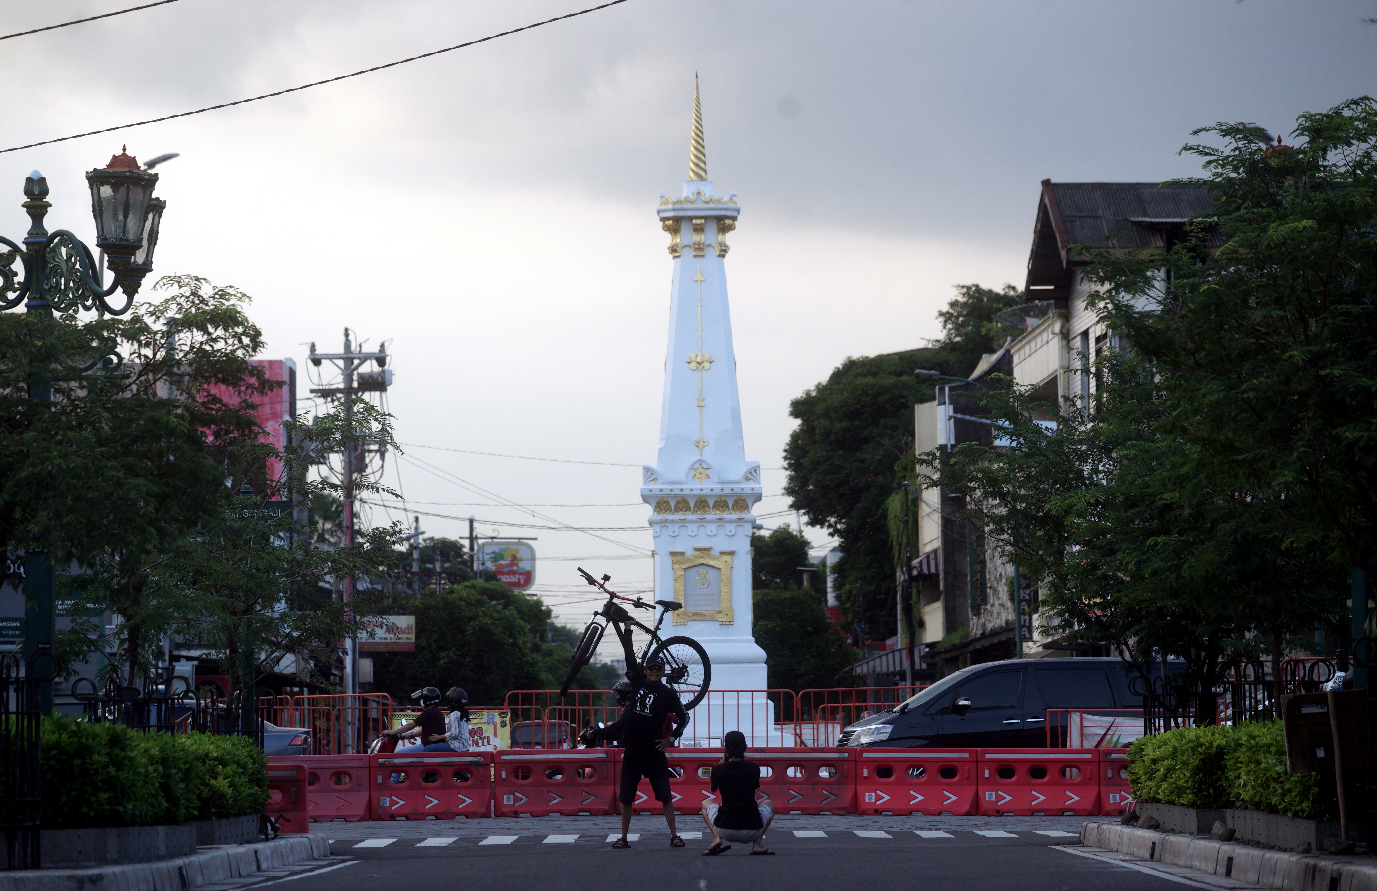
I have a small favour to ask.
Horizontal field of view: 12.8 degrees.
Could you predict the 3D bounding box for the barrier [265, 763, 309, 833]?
[{"bbox_3d":[-4.340,3.450,58.500,1.430,0.790,0.420,-1,-2,0],"label":"barrier"}]

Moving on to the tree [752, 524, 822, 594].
[{"bbox_3d":[3.461,8.395,268.237,5.200,10.200,5.200,-1,-3,0],"label":"tree"}]

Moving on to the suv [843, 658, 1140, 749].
[{"bbox_3d":[4.464,3.782,81.000,4.850,1.890,1.840,0,-3,-8],"label":"suv"}]

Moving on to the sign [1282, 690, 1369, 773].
[{"bbox_3d":[4.427,1.988,42.500,0.600,0.540,0.040,-5,-3,-3],"label":"sign"}]

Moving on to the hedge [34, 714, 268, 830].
[{"bbox_3d":[-4.049,2.515,47.338,1.000,0.850,6.700,-1,-2,4],"label":"hedge"}]

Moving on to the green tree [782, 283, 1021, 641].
[{"bbox_3d":[7.572,2.519,217.000,8.800,16.300,8.800,-1,-2,0],"label":"green tree"}]

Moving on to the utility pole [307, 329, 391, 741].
[{"bbox_3d":[-8.320,2.559,150.000,2.050,10.900,0.900,-1,-2,0],"label":"utility pole"}]

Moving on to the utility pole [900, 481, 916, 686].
[{"bbox_3d":[6.843,5.491,190.202,0.300,8.700,0.300,-2,-3,0],"label":"utility pole"}]

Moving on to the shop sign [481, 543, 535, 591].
[{"bbox_3d":[-6.272,4.195,213.000,1.950,1.720,0.300,-1,-2,0],"label":"shop sign"}]

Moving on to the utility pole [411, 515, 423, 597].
[{"bbox_3d":[-11.322,8.033,255.232,0.350,10.000,0.350,-1,-3,0],"label":"utility pole"}]

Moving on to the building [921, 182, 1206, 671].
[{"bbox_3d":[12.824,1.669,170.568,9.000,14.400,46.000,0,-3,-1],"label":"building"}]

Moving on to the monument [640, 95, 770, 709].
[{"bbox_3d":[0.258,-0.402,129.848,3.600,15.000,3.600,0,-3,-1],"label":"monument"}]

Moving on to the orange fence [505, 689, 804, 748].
[{"bbox_3d":[-0.477,4.285,87.463,4.280,1.580,0.150,0,-3,-1],"label":"orange fence"}]

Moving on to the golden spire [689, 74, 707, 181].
[{"bbox_3d":[0.205,-6.730,129.500,0.390,2.270,0.390,-1,-2,0],"label":"golden spire"}]

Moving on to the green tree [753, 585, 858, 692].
[{"bbox_3d":[3.969,7.979,212.000,3.900,6.000,3.800,-1,-2,0],"label":"green tree"}]

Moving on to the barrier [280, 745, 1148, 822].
[{"bbox_3d":[0.251,4.048,73.300,10.500,0.800,0.450,-1,-2,0],"label":"barrier"}]

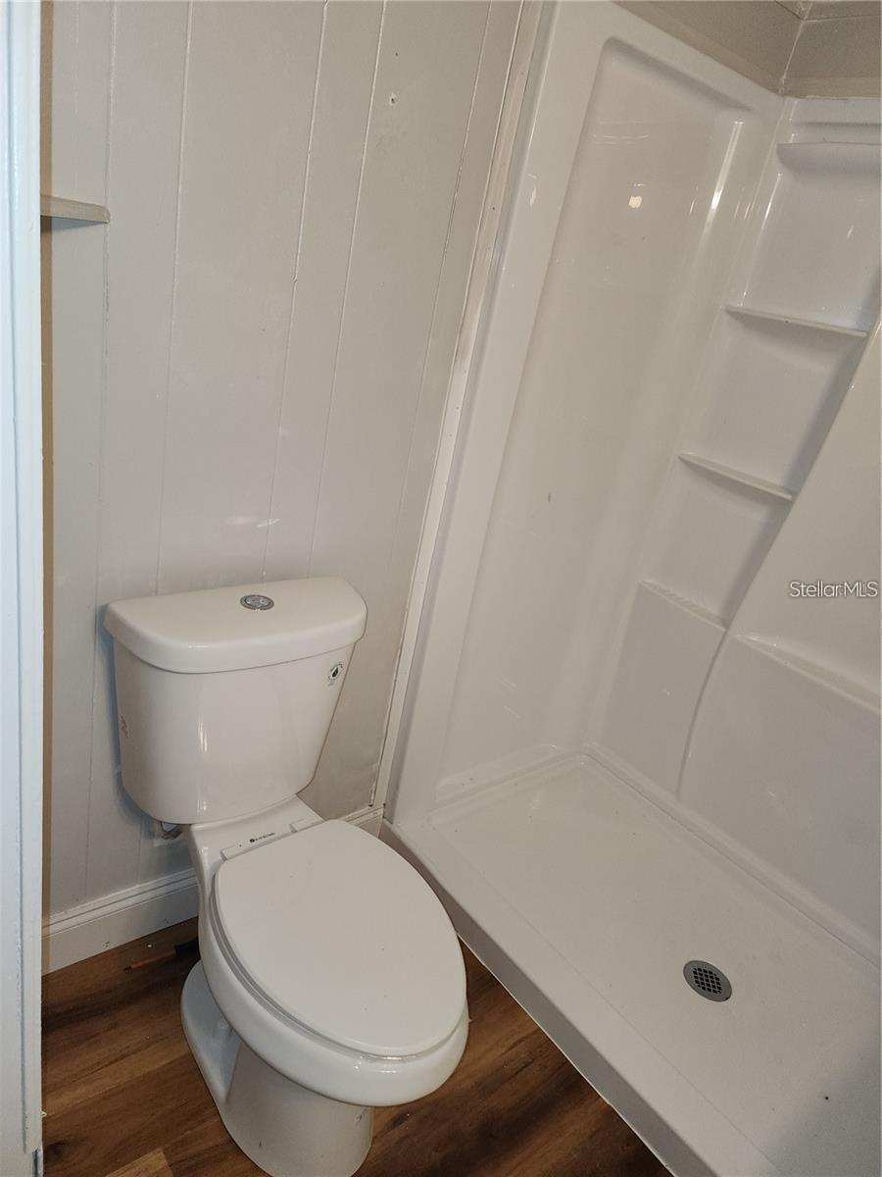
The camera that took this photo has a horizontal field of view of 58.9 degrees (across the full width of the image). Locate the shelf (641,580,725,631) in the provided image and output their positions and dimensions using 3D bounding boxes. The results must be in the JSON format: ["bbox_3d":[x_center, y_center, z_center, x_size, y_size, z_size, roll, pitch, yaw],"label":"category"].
[{"bbox_3d":[0.676,0.054,2.167,0.061,0.024,0.285,-8,29,-39],"label":"shelf"}]

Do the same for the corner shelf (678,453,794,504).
[{"bbox_3d":[0.750,-0.277,1.982,0.104,0.027,0.329,-8,29,-39],"label":"corner shelf"}]

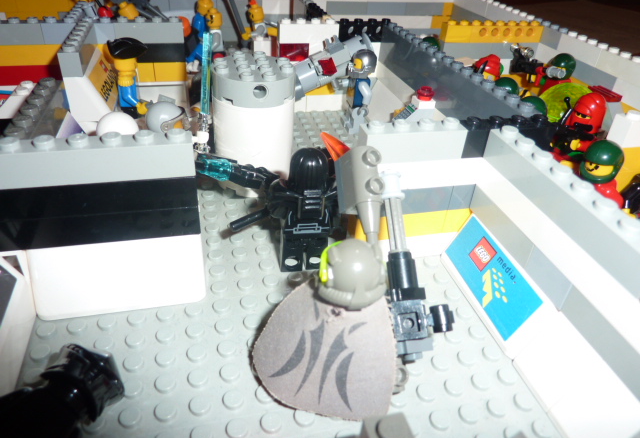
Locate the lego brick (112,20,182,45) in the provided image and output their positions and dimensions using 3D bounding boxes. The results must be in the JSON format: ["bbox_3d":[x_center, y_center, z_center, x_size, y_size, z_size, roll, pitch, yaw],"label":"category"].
[{"bbox_3d":[-0.080,-0.089,0.219,0.032,0.011,0.008,-5,36,-14],"label":"lego brick"}]

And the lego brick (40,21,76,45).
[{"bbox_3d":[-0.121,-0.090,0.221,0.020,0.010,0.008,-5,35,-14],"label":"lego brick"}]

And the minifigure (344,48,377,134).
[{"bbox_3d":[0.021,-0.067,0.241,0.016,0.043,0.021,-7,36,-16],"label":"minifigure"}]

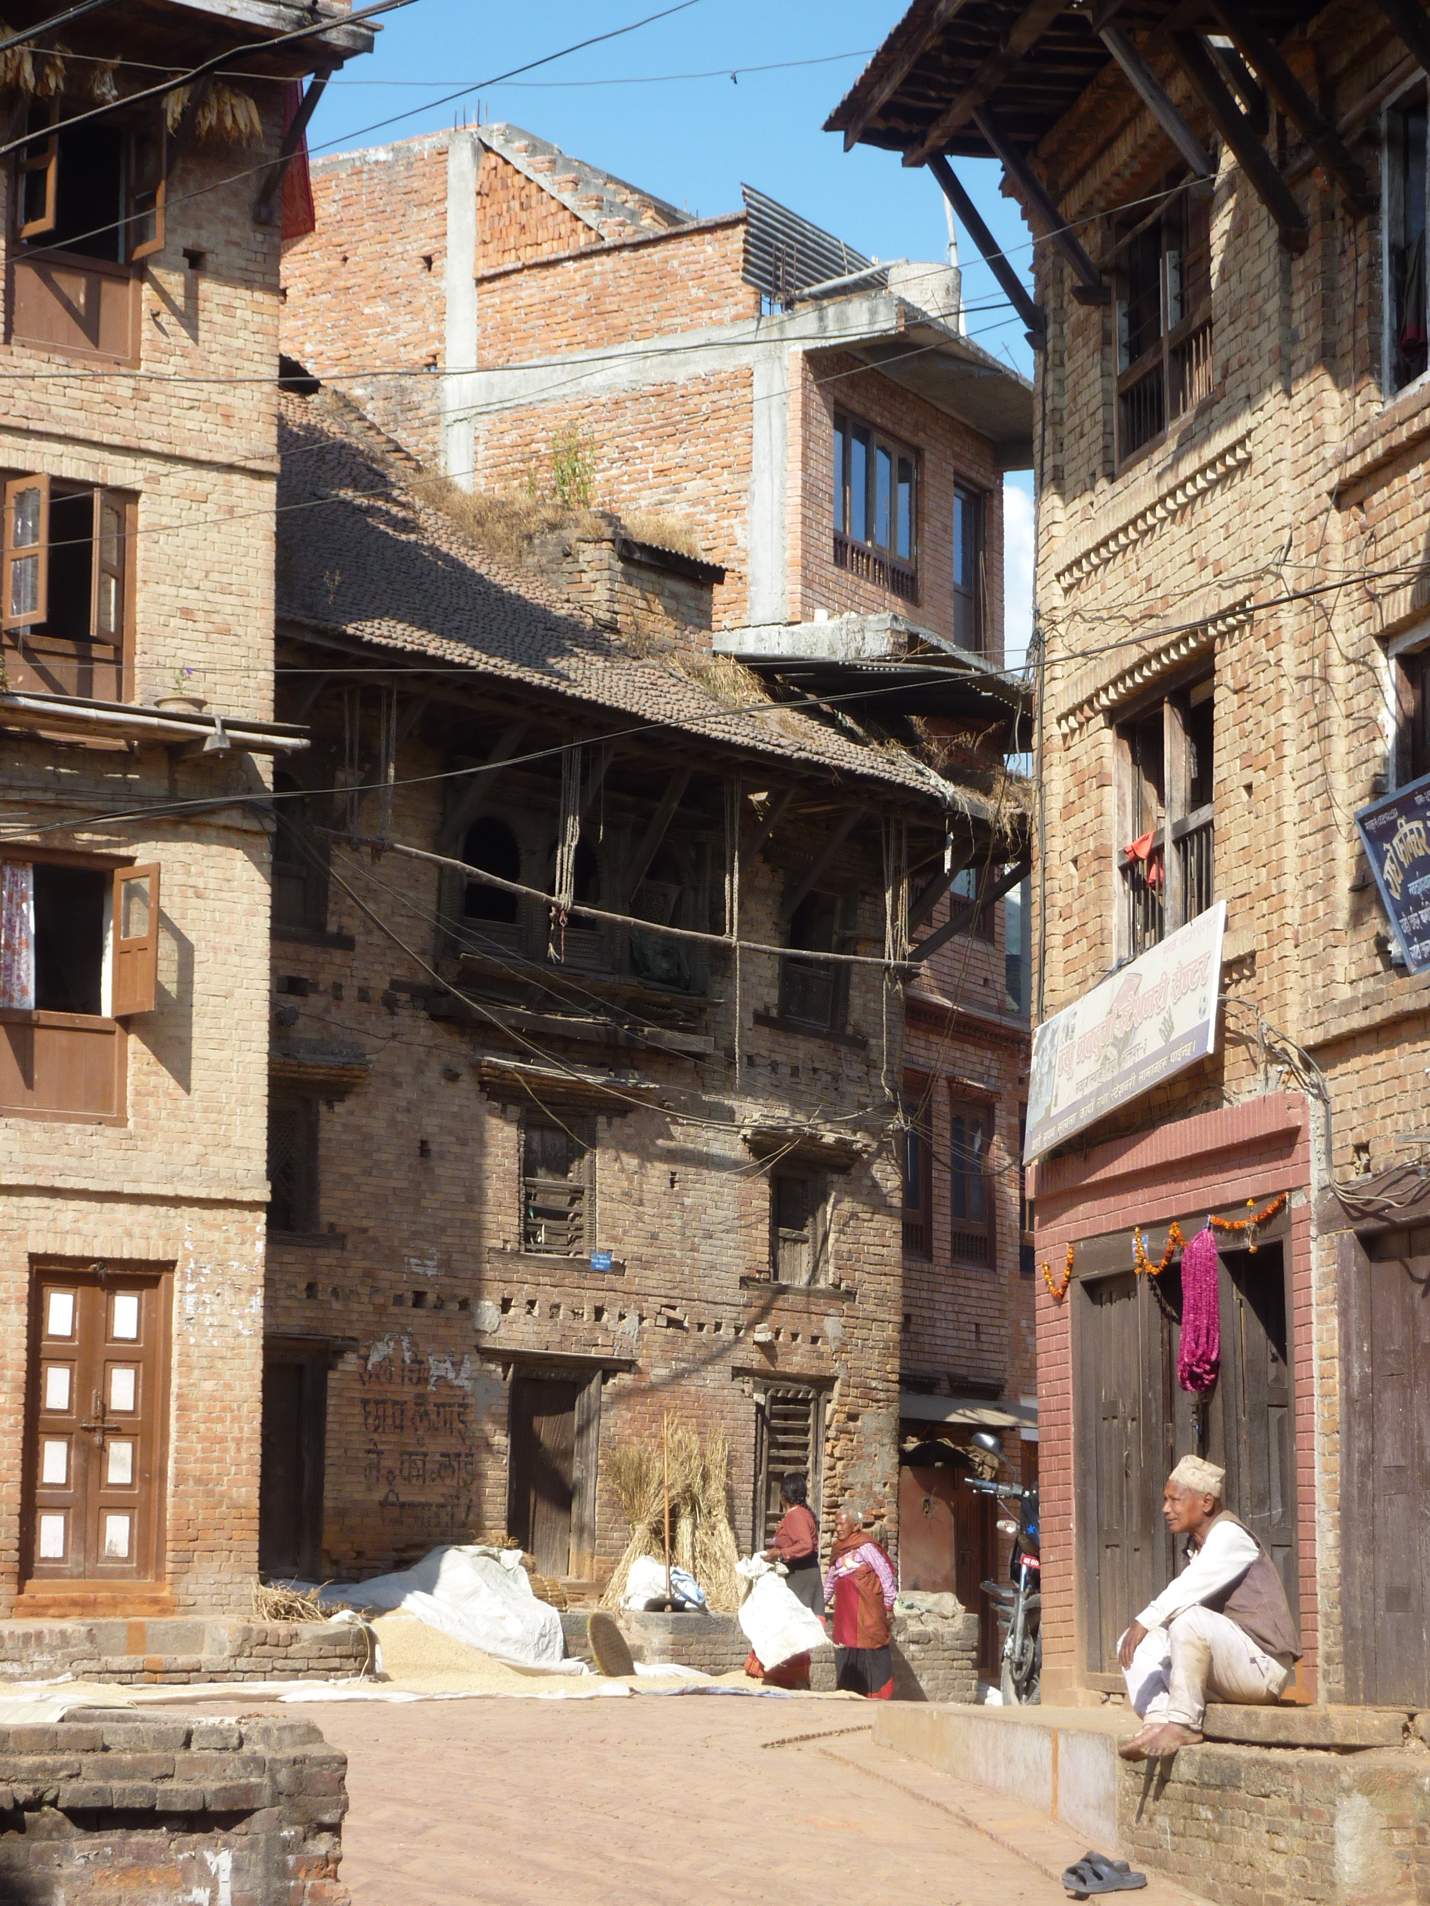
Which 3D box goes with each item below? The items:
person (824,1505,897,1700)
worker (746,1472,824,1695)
[{"bbox_3d":[1.008,4.484,29.664,0.480,1.370,0.420,-7,-11,39],"label":"person"},{"bbox_3d":[0.496,4.309,29.487,0.500,1.510,0.470,-3,-9,20],"label":"worker"}]

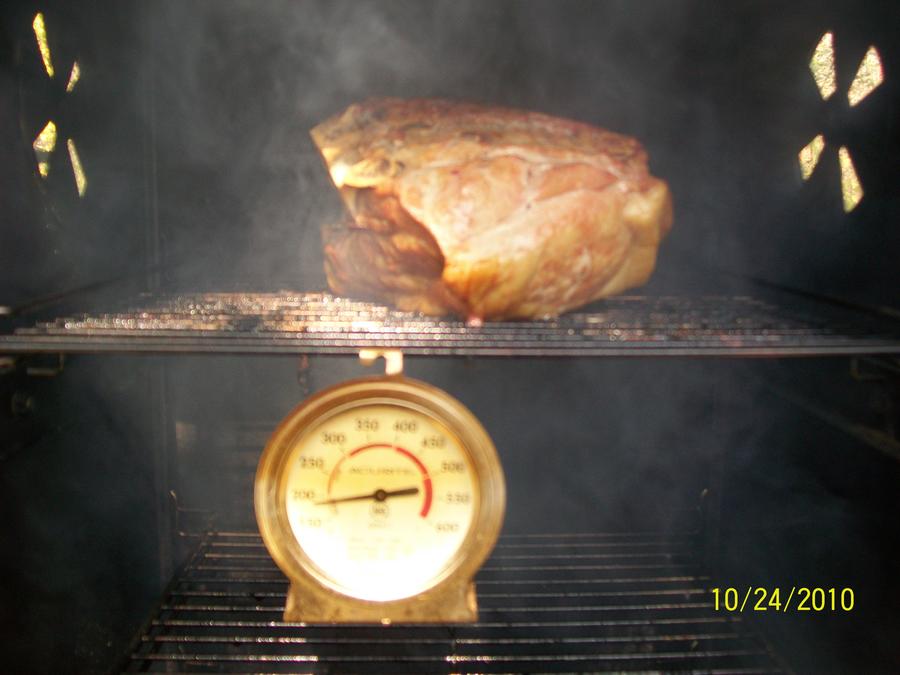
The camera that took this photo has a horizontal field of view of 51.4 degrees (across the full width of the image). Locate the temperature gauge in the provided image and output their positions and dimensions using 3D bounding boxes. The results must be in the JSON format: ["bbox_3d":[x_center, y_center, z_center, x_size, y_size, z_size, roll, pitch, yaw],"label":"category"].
[{"bbox_3d":[-0.025,0.056,0.353,0.089,0.092,0.036,0,8,0],"label":"temperature gauge"}]

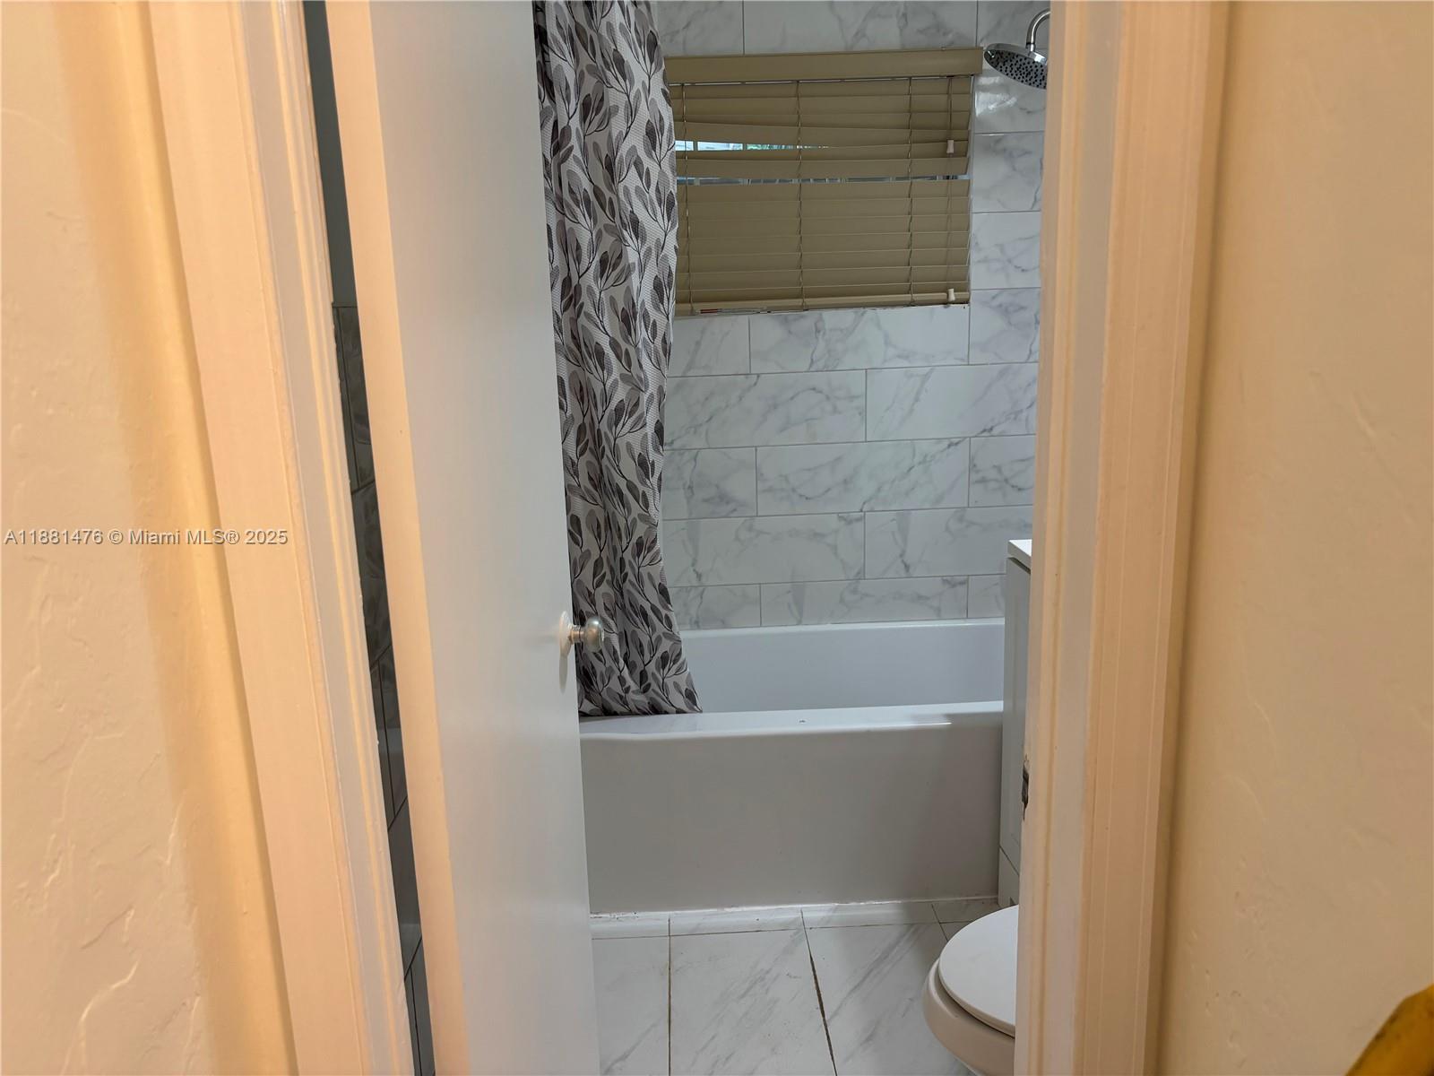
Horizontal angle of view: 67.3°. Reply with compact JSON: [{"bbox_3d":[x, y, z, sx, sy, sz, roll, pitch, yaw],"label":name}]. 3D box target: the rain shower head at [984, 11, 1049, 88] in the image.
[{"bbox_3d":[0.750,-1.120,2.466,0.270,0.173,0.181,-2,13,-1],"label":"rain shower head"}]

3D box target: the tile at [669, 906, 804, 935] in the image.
[{"bbox_3d":[0.044,0.869,2.433,0.302,0.010,0.089,-2,13,-1],"label":"tile"}]

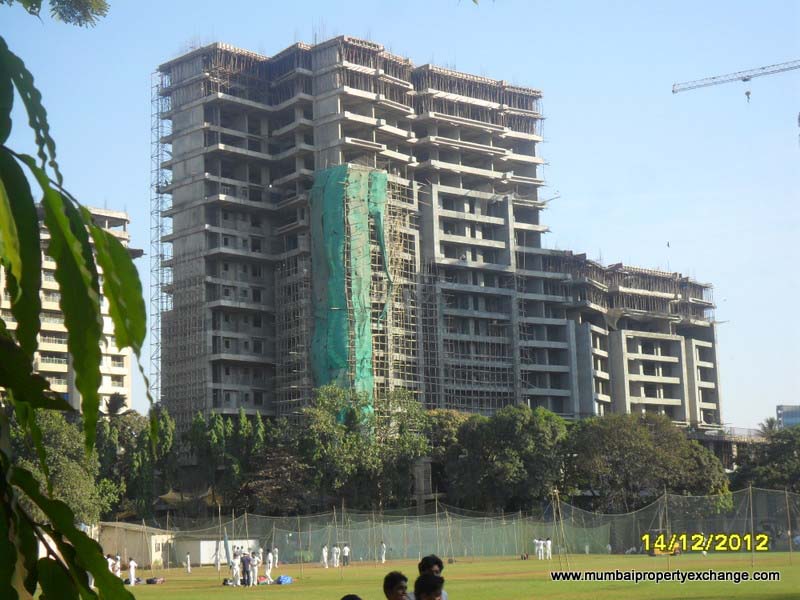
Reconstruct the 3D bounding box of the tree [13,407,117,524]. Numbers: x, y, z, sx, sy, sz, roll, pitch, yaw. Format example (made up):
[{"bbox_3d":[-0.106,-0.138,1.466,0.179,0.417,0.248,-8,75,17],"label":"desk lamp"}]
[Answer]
[{"bbox_3d":[-29.243,16.685,126.141,9.035,14.247,9.000,-2,-9,0],"label":"tree"}]

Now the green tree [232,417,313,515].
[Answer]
[{"bbox_3d":[-11.683,17.592,133.994,7.383,13.748,7.500,-2,-9,0],"label":"green tree"}]

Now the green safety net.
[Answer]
[{"bbox_3d":[-5.534,-0.315,160.725,5.900,28.460,6.400,5,-12,-37],"label":"green safety net"}]

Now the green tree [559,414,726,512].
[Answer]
[{"bbox_3d":[21.855,16.281,128.941,14.734,12.276,12.000,-2,-9,0],"label":"green tree"}]

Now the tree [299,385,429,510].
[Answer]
[{"bbox_3d":[-3.314,16.079,135.207,12.107,16.525,11.000,-2,-9,0],"label":"tree"}]

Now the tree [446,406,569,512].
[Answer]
[{"bbox_3d":[9.668,16.416,132.033,11.092,13.894,10.500,-2,-9,0],"label":"tree"}]

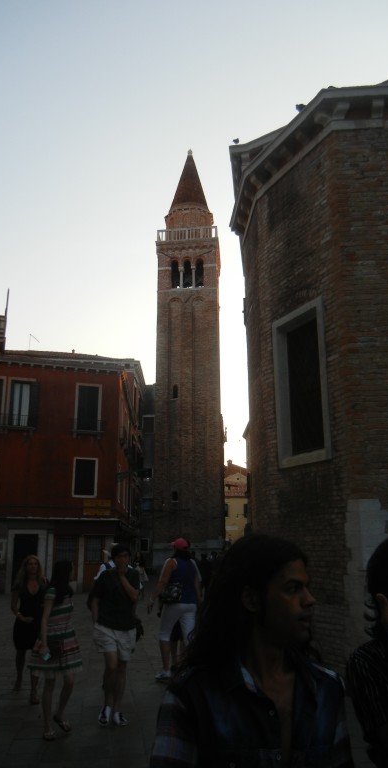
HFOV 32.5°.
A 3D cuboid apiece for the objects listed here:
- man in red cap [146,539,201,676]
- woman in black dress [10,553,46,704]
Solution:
[{"bbox_3d":[-0.269,2.928,8.745,0.660,1.750,0.480,5,-14,-17],"label":"man in red cap"},{"bbox_3d":[-1.982,2.895,7.970,0.460,1.630,0.420,4,-14,-14],"label":"woman in black dress"}]

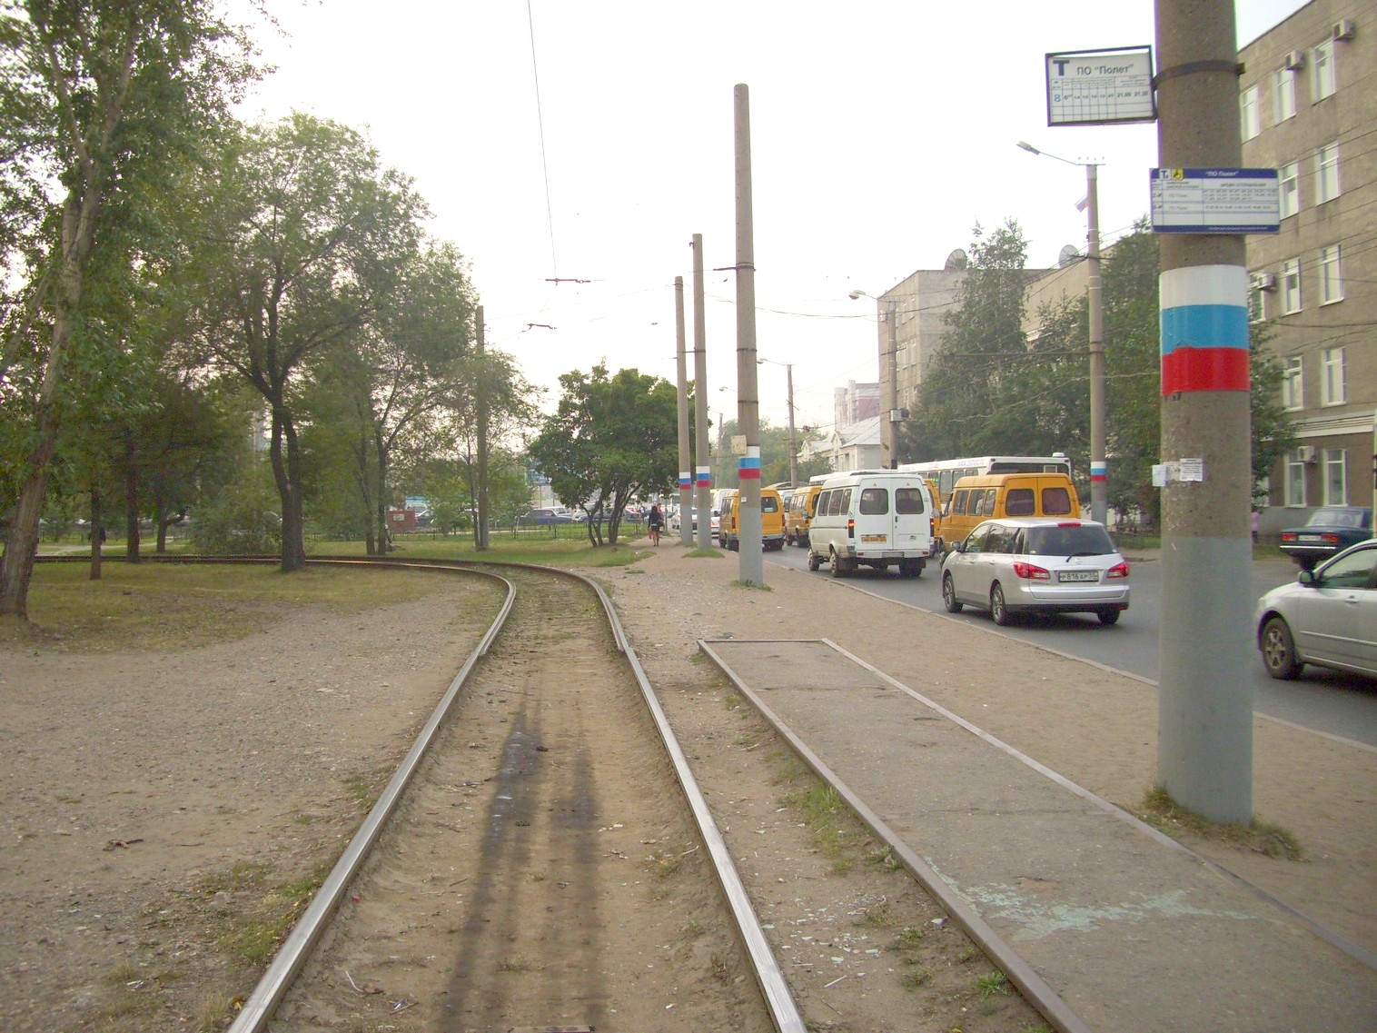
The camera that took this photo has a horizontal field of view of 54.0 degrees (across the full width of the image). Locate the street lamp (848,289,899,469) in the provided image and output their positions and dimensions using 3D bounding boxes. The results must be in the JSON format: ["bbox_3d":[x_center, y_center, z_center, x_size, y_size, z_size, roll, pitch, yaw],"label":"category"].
[{"bbox_3d":[9.782,-5.517,71.500,2.700,13.000,0.900,-1,0,-4],"label":"street lamp"}]

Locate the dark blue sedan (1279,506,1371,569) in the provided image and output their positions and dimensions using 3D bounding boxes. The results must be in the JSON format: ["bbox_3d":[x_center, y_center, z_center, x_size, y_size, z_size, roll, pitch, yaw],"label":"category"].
[{"bbox_3d":[15.986,0.506,31.995,4.130,1.440,1.620,-1,0,-32],"label":"dark blue sedan"}]

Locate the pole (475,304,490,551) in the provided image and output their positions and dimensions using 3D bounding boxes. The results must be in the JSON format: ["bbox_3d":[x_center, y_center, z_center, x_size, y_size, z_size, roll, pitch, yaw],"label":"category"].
[{"bbox_3d":[-8.101,-3.483,52.965,0.420,9.582,0.420,-1,0,0],"label":"pole"}]

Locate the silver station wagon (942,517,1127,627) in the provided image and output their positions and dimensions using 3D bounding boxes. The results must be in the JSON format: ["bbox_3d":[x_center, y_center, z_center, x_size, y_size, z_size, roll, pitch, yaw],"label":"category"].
[{"bbox_3d":[5.073,0.771,20.302,1.700,1.500,4.420,-1,0,-4],"label":"silver station wagon"}]

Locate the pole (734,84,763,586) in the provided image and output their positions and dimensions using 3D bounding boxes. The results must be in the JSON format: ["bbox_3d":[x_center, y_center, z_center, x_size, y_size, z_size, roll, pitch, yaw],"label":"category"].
[{"bbox_3d":[1.101,-3.412,25.466,0.430,9.442,0.430,-1,0,0],"label":"pole"}]

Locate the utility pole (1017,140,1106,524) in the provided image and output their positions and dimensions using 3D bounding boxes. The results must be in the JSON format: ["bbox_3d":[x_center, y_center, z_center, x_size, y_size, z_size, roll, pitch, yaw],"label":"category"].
[{"bbox_3d":[11.841,-5.409,42.900,2.850,13.000,0.500,-1,0,-4],"label":"utility pole"}]

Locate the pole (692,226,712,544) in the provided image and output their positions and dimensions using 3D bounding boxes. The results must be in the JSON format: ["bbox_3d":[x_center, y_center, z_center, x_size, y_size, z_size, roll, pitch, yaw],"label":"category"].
[{"bbox_3d":[0.424,-3.751,40.966,0.430,9.559,0.430,-1,0,0],"label":"pole"}]

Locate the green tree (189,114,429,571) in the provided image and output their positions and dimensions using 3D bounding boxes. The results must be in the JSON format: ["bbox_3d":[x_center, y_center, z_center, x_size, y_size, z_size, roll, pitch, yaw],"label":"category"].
[{"bbox_3d":[-10.742,-4.939,38.154,7.200,12.889,7.200,-1,0,0],"label":"green tree"}]

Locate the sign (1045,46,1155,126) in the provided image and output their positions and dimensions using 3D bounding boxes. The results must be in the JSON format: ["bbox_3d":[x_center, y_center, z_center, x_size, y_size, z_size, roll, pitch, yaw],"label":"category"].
[{"bbox_3d":[2.023,-2.116,6.650,0.515,0.375,0.030,-2,0,10],"label":"sign"}]

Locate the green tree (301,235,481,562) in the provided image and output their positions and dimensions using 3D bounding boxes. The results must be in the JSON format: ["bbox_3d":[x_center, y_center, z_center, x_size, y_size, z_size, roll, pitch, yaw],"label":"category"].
[{"bbox_3d":[-11.147,-4.419,50.500,6.500,11.600,6.200,-1,0,0],"label":"green tree"}]

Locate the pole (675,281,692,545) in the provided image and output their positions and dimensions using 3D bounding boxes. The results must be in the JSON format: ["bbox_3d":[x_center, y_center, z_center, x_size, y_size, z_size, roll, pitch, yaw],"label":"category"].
[{"bbox_3d":[-0.150,-3.843,48.965,0.420,9.675,0.420,-1,0,0],"label":"pole"}]

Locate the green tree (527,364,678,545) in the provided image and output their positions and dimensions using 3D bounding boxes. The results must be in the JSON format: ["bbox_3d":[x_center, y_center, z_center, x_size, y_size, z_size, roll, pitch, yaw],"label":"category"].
[{"bbox_3d":[-3.227,-2.558,55.473,6.900,7.457,6.500,-1,0,0],"label":"green tree"}]

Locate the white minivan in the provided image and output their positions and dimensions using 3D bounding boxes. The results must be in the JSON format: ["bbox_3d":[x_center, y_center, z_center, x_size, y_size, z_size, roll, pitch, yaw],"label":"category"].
[{"bbox_3d":[4.241,0.215,32.327,2.100,2.300,5.480,-1,0,-4],"label":"white minivan"}]

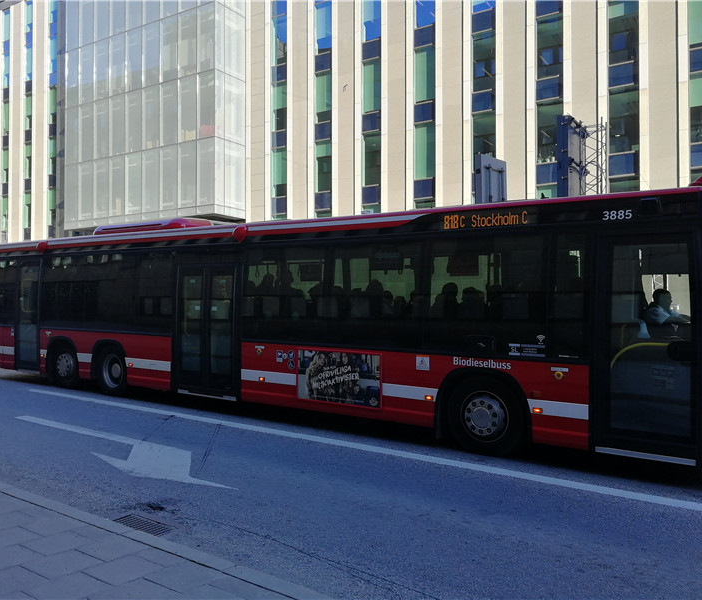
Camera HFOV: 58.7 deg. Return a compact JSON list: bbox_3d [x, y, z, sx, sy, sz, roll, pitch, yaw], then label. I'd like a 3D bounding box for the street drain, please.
[{"bbox_3d":[-1.647,1.771,4.792,0.550,0.040,0.320,1,0,35],"label":"street drain"}]

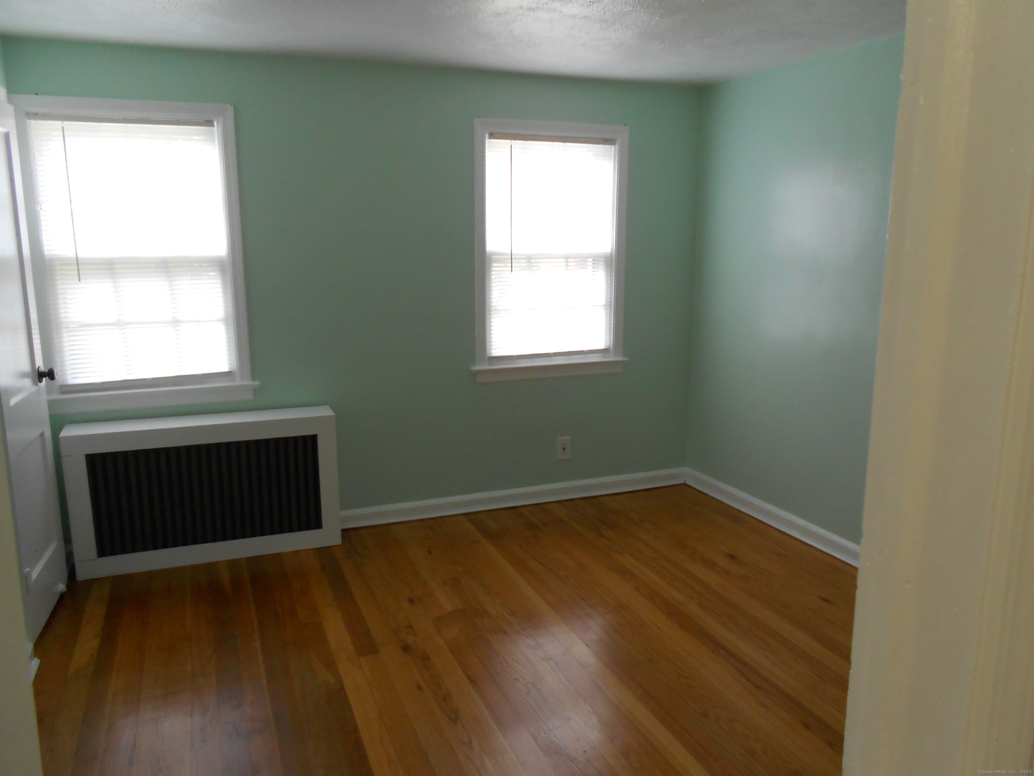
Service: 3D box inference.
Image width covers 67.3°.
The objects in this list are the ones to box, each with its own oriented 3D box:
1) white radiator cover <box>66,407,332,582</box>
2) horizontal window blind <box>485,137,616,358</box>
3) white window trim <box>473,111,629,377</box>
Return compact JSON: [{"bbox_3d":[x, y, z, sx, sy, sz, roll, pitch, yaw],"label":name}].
[{"bbox_3d":[-1.465,0.478,3.718,1.170,0.663,0.223,-4,11,-22],"label":"white radiator cover"},{"bbox_3d":[0.197,-0.767,4.279,0.768,1.181,0.044,-4,11,-22],"label":"horizontal window blind"},{"bbox_3d":[0.186,-0.730,4.241,0.960,1.369,0.097,-4,11,-22],"label":"white window trim"}]

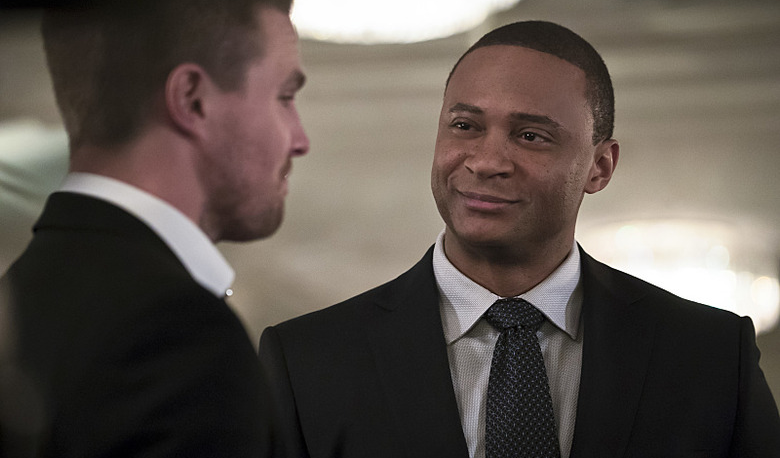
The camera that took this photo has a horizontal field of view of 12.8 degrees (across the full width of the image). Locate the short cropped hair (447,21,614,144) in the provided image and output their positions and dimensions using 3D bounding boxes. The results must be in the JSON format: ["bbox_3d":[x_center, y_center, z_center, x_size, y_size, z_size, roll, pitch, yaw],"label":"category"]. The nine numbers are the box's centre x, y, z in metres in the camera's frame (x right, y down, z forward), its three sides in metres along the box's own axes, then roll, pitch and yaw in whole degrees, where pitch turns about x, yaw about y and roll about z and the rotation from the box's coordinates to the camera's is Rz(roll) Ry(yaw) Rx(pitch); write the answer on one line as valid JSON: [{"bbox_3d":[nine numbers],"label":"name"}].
[{"bbox_3d":[0.141,-0.131,3.500,0.163,0.155,0.190,8,-1,22],"label":"short cropped hair"}]

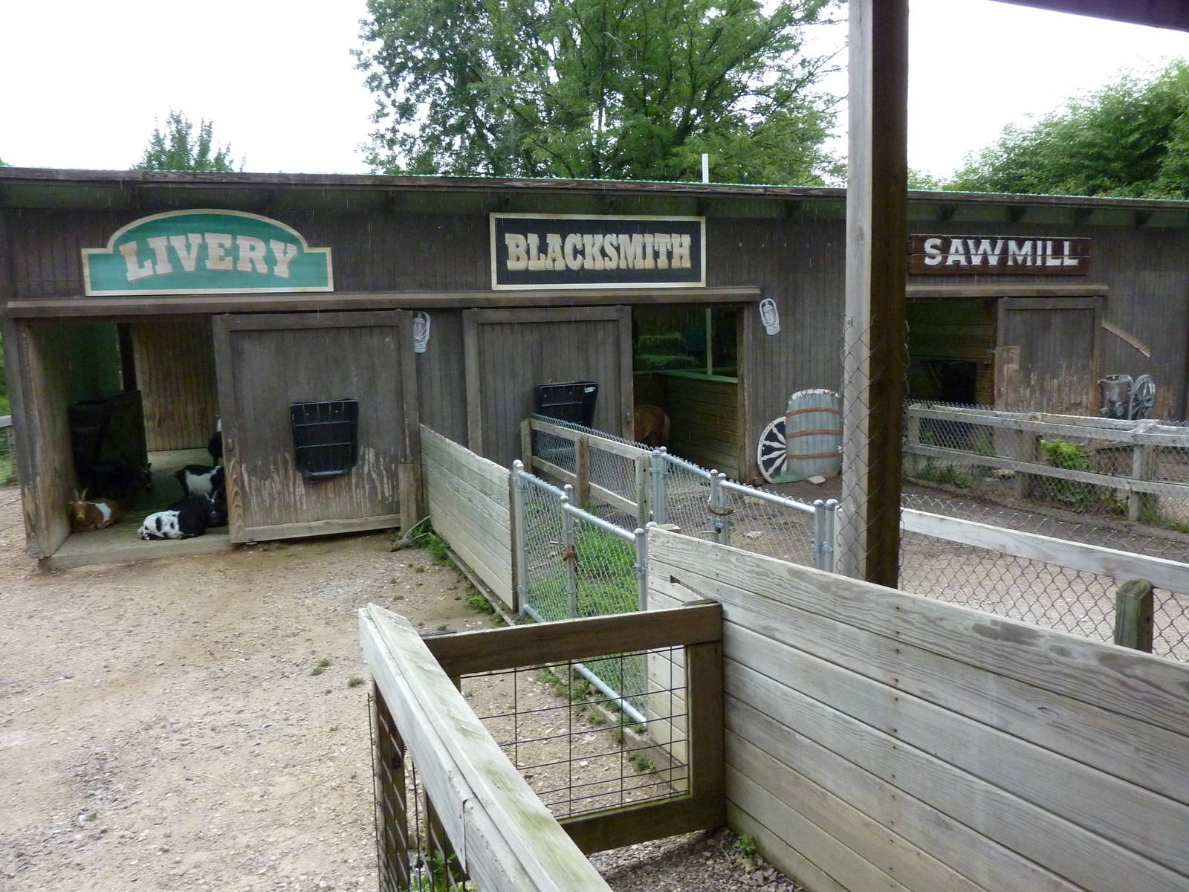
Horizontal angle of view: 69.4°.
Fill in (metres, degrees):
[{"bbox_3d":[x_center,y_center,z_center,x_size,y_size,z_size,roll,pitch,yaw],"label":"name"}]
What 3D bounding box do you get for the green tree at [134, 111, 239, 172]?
[{"bbox_3d":[-9.449,-4.172,20.618,4.600,7.337,4.400,-5,8,-19],"label":"green tree"}]

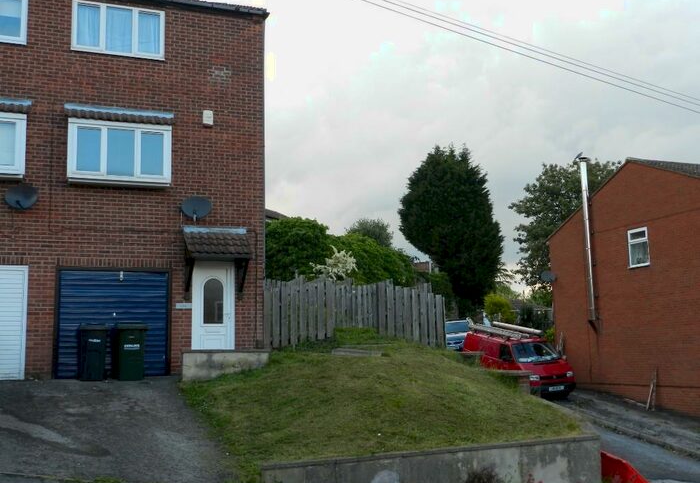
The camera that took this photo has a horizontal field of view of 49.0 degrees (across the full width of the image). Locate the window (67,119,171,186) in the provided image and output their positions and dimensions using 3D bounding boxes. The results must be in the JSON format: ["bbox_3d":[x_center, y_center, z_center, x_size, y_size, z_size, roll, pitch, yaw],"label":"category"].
[{"bbox_3d":[-4.378,-1.658,14.657,1.901,1.185,0.250,2,-9,-21],"label":"window"}]

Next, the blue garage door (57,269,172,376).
[{"bbox_3d":[-4.404,1.536,14.353,2.000,2.000,0.090,2,-9,-21],"label":"blue garage door"}]

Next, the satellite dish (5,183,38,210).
[{"bbox_3d":[-5.851,-0.793,13.686,0.600,0.470,0.380,0,-8,-9],"label":"satellite dish"}]

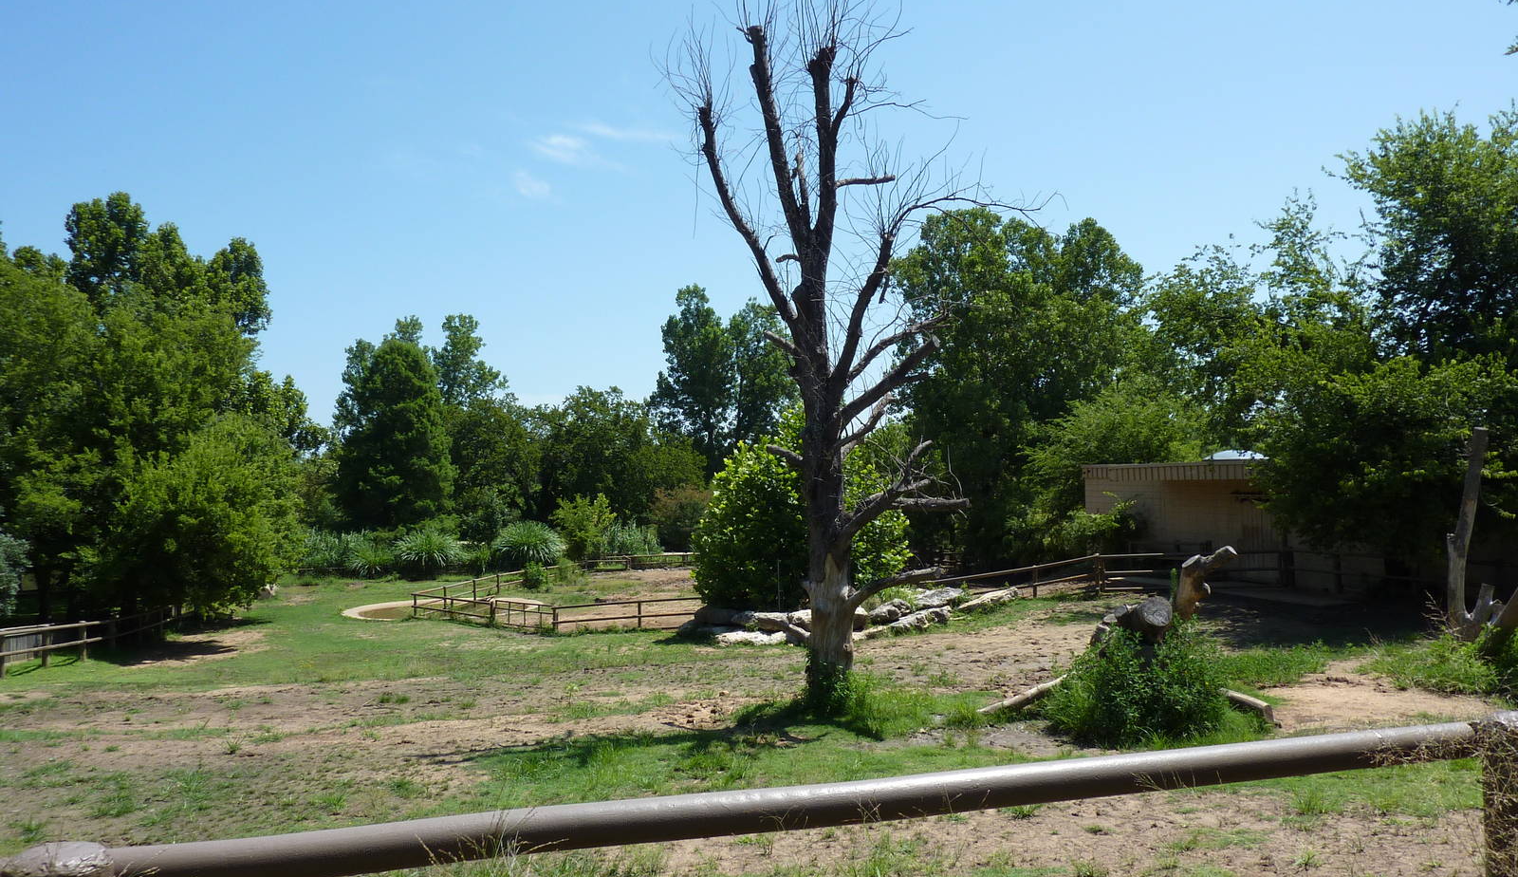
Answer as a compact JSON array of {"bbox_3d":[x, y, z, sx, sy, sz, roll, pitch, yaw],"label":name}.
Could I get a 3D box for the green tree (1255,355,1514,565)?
[{"bbox_3d":[14.266,0.487,25.000,4.920,4.690,4.180,-1,-1,30],"label":"green tree"}]

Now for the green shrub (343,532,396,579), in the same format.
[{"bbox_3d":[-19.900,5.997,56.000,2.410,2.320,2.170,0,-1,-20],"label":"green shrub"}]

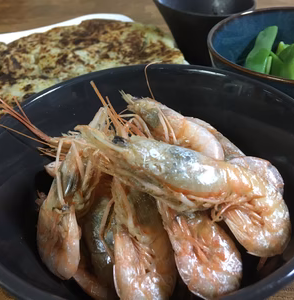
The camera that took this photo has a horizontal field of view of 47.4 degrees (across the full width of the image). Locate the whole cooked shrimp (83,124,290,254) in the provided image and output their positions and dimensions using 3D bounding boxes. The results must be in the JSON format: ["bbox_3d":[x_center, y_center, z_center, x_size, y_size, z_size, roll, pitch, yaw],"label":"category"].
[{"bbox_3d":[0.015,0.015,0.161,0.107,0.039,0.026,23,3,11],"label":"whole cooked shrimp"}]

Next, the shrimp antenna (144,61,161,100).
[{"bbox_3d":[0.003,-0.040,0.191,0.011,0.024,0.006,-2,40,2],"label":"shrimp antenna"}]

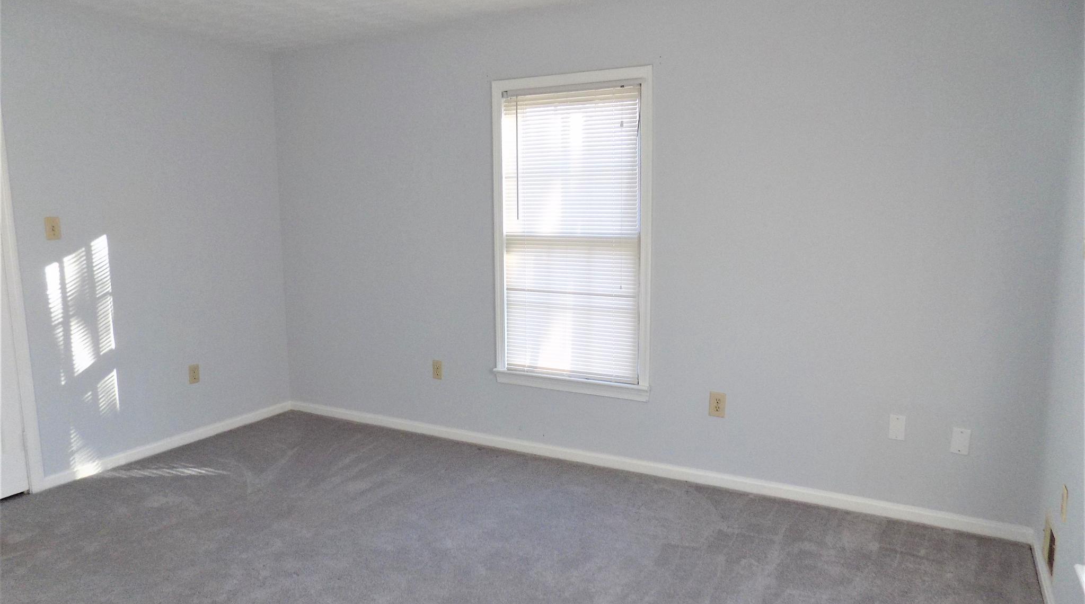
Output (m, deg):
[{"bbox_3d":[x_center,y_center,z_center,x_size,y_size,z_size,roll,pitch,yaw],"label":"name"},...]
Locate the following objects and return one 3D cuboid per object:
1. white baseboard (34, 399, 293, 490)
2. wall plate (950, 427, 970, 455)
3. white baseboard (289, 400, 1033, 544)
[{"bbox_3d":[-2.159,0.821,4.365,0.015,0.076,1.652,4,9,28],"label":"white baseboard"},{"bbox_3d":[1.805,0.601,3.109,0.069,0.112,0.008,4,9,28],"label":"wall plate"},{"bbox_3d":[0.140,0.848,4.051,4.351,0.076,0.015,4,9,28],"label":"white baseboard"}]

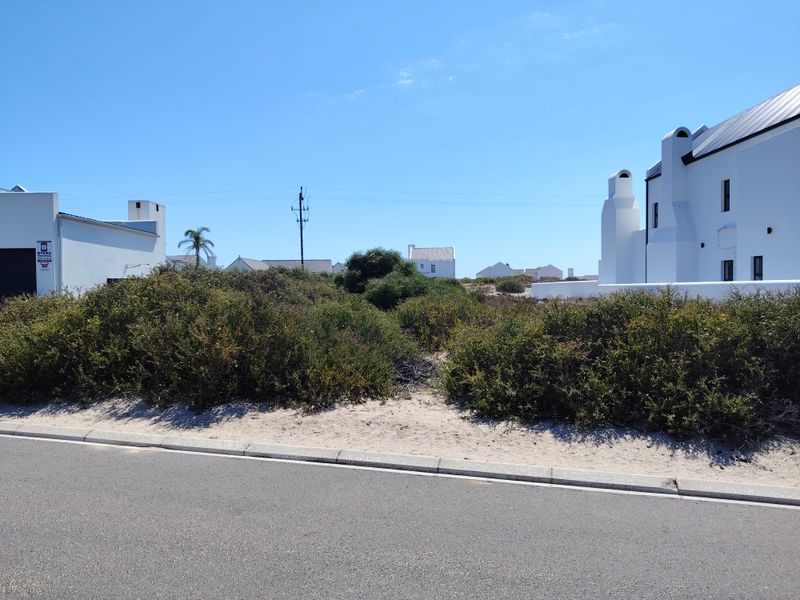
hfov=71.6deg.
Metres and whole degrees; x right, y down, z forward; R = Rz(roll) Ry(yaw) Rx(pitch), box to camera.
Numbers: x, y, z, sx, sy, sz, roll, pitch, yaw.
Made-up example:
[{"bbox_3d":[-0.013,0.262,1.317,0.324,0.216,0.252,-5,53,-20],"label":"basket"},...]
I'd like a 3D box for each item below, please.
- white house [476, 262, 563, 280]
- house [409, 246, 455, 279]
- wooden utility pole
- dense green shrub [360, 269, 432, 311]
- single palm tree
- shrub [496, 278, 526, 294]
[{"bbox_3d":[26.714,-6.259,124.000,18.600,4.400,9.500,0,1,-3],"label":"white house"},{"bbox_3d":[4.571,-5.442,80.500,6.600,5.100,5.200,0,1,-6],"label":"house"},{"bbox_3d":[-10.096,-5.855,56.000,1.600,11.200,0.800,0,1,0],"label":"wooden utility pole"},{"bbox_3d":[-0.113,-0.428,25.000,3.100,1.800,2.800,0,1,0],"label":"dense green shrub"},{"bbox_3d":[-22.746,-4.191,62.000,4.000,8.000,4.000,0,1,0],"label":"single palm tree"},{"bbox_3d":[9.648,-1.168,48.000,2.600,1.400,2.400,0,1,0],"label":"shrub"}]

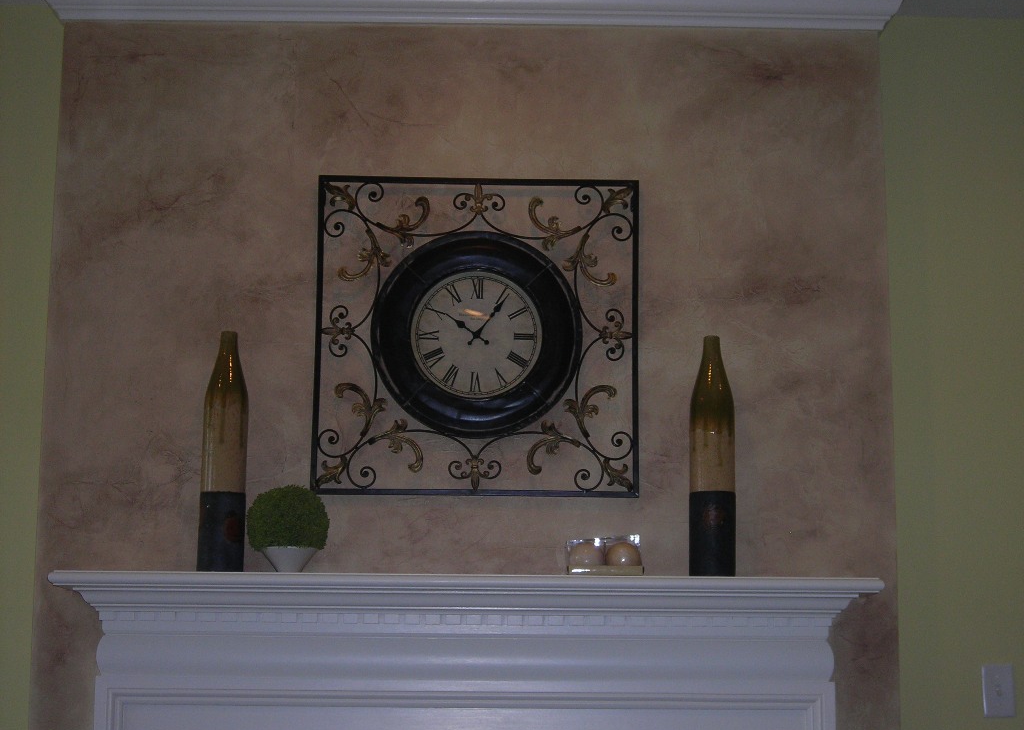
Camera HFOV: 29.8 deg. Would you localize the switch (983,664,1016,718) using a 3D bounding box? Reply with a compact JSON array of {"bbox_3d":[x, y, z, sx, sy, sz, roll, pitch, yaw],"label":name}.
[{"bbox_3d":[1.085,0.725,4.277,0.070,0.115,0.012,1,-10,-1],"label":"switch"}]

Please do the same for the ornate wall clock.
[{"bbox_3d":[-0.075,-0.065,4.178,0.702,0.703,0.060,1,-10,-1],"label":"ornate wall clock"}]

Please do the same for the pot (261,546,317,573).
[{"bbox_3d":[-0.467,0.411,4.034,0.117,0.062,0.117,1,-10,-1],"label":"pot"}]

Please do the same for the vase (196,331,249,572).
[{"bbox_3d":[-0.610,0.184,4.069,0.098,0.518,0.098,1,-10,-1],"label":"vase"}]

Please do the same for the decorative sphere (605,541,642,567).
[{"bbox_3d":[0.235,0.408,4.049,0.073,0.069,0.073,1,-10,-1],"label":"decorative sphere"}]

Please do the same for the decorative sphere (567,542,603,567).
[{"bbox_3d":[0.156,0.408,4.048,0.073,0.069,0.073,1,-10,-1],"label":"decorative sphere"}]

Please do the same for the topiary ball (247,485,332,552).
[{"bbox_3d":[-0.470,0.331,4.048,0.173,0.152,0.173,1,-10,-1],"label":"topiary ball"}]

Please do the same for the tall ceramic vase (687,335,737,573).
[{"bbox_3d":[0.426,0.194,4.090,0.098,0.519,0.098,1,-10,-1],"label":"tall ceramic vase"}]

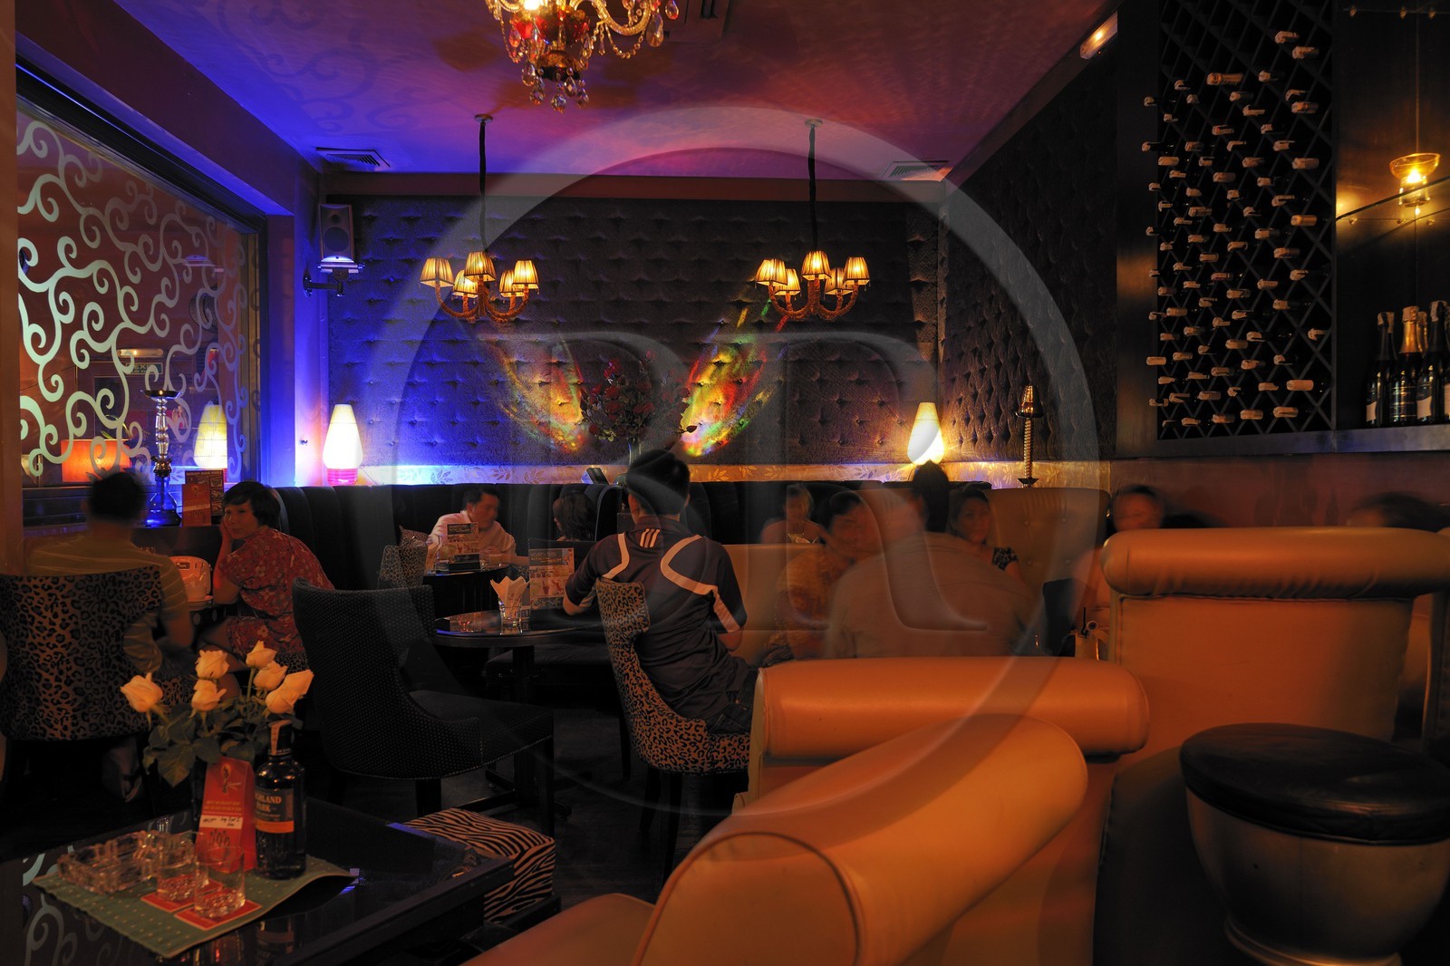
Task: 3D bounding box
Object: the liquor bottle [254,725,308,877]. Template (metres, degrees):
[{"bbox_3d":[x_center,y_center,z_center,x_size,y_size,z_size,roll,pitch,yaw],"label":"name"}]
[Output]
[{"bbox_3d":[-0.762,0.539,1.660,0.082,0.253,0.080,0,1,15],"label":"liquor bottle"}]

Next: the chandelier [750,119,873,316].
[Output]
[{"bbox_3d":[0.477,-1.422,5.250,0.640,1.080,0.630,0,1,-3],"label":"chandelier"}]

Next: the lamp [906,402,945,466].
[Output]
[{"bbox_3d":[1.273,-0.254,6.100,0.235,0.500,0.235,0,1,-3],"label":"lamp"}]

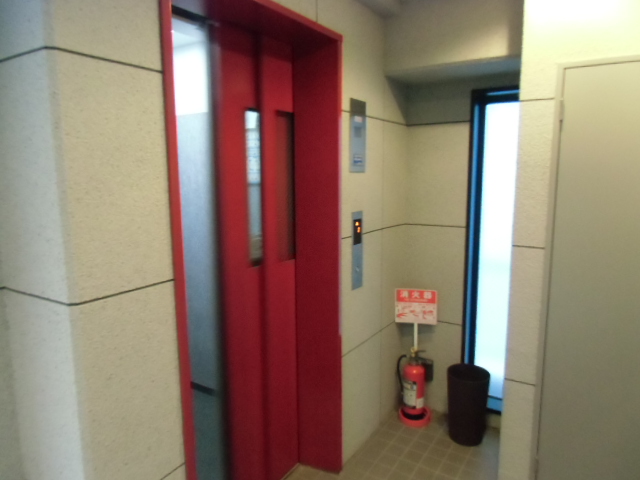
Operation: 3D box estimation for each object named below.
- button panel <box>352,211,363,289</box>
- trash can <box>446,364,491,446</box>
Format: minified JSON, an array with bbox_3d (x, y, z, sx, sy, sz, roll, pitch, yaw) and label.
[{"bbox_3d":[0.199,0.056,2.261,0.015,0.396,0.107,5,9,33],"label":"button panel"},{"bbox_3d":[0.852,0.953,2.558,0.232,0.394,0.232,0,8,0],"label":"trash can"}]

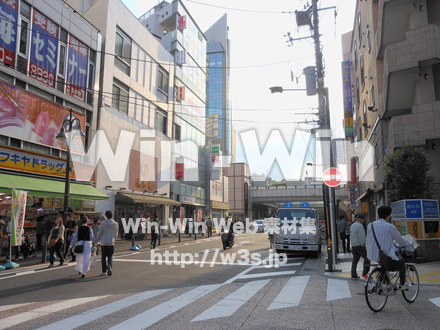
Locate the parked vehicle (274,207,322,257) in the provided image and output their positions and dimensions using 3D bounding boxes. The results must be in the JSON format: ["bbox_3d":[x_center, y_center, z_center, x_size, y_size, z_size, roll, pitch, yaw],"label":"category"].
[{"bbox_3d":[3.664,2.973,16.136,1.720,2.020,4.700,-2,-9,16],"label":"parked vehicle"}]

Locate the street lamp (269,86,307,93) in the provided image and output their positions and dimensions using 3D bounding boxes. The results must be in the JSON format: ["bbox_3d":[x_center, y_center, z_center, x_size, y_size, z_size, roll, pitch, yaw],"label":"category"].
[{"bbox_3d":[2.499,-2.666,12.616,1.600,0.240,0.280,-2,-9,16],"label":"street lamp"}]

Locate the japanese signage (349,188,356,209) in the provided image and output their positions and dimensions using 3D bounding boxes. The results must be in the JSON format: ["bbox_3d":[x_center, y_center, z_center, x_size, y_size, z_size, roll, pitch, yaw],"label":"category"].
[{"bbox_3d":[11.505,2.909,30.903,0.620,1.750,0.150,-2,-9,16],"label":"japanese signage"}]

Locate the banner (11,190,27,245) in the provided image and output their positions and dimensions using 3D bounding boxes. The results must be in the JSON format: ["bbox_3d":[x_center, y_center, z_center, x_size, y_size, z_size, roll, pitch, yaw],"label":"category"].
[{"bbox_3d":[-6.673,1.754,11.821,0.120,1.820,0.580,-2,-9,16],"label":"banner"}]

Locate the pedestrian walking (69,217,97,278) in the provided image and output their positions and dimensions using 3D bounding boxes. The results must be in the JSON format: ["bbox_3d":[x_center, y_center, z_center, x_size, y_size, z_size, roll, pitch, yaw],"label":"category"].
[{"bbox_3d":[-3.674,2.180,9.566,0.620,1.600,0.420,1,-8,-8],"label":"pedestrian walking"}]

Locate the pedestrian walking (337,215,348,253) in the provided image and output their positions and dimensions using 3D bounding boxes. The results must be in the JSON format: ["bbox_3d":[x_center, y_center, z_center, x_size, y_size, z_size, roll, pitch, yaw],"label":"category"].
[{"bbox_3d":[5.602,3.180,16.329,0.480,1.663,0.400,-3,-9,16],"label":"pedestrian walking"}]

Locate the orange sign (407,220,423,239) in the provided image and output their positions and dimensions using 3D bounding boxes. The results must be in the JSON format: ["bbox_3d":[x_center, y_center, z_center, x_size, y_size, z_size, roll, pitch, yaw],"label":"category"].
[{"bbox_3d":[6.554,2.185,11.944,0.490,0.610,0.060,-6,-10,32],"label":"orange sign"}]

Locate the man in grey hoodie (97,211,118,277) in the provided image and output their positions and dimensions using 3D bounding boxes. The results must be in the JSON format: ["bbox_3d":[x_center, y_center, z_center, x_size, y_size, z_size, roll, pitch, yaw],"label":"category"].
[{"bbox_3d":[-3.066,2.146,9.785,0.550,1.749,0.420,1,-9,-6],"label":"man in grey hoodie"}]

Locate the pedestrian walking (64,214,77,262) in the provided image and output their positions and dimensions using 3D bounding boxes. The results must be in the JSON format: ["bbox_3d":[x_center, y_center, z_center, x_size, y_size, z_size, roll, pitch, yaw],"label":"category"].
[{"bbox_3d":[-5.475,2.680,13.118,0.470,1.717,0.450,-5,-10,28],"label":"pedestrian walking"}]

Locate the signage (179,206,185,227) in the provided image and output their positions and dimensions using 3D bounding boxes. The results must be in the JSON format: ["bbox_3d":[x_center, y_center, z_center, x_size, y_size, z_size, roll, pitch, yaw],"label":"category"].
[{"bbox_3d":[-3.161,4.400,30.000,0.540,1.750,0.060,-2,-9,16],"label":"signage"}]

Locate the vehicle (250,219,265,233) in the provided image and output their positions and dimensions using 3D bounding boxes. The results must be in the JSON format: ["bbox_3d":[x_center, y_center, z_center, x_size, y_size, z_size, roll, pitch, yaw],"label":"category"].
[{"bbox_3d":[5.091,7.103,41.399,1.650,1.450,4.100,-2,-9,16],"label":"vehicle"}]

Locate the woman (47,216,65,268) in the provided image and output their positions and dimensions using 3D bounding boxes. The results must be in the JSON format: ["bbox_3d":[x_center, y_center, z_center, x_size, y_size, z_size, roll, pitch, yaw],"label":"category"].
[{"bbox_3d":[-5.279,2.490,11.527,0.480,1.608,0.430,-3,-9,18],"label":"woman"}]

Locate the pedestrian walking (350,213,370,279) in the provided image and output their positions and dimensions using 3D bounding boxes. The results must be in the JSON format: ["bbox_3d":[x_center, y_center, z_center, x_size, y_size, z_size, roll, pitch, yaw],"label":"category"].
[{"bbox_3d":[3.722,2.140,9.491,0.480,1.645,0.420,-8,-12,41],"label":"pedestrian walking"}]

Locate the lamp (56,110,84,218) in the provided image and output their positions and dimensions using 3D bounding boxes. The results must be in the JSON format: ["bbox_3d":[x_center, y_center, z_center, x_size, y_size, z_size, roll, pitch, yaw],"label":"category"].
[{"bbox_3d":[-5.682,0.657,13.364,1.300,5.650,0.420,-2,-9,16],"label":"lamp"}]

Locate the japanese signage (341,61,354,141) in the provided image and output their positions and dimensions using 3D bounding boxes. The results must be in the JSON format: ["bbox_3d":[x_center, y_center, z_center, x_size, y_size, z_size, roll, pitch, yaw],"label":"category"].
[{"bbox_3d":[9.838,-4.966,27.224,0.640,6.310,0.280,-2,-9,16],"label":"japanese signage"}]

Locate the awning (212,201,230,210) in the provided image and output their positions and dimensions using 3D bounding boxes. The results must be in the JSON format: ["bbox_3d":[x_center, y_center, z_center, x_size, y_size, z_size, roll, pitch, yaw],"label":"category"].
[{"bbox_3d":[0.069,4.562,39.716,0.600,0.750,7.100,-2,-9,16],"label":"awning"}]

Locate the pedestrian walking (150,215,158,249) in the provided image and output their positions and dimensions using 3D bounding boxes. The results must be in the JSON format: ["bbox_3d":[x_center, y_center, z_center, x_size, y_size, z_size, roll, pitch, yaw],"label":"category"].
[{"bbox_3d":[-3.269,3.362,17.905,0.460,1.680,0.460,-5,-10,32],"label":"pedestrian walking"}]

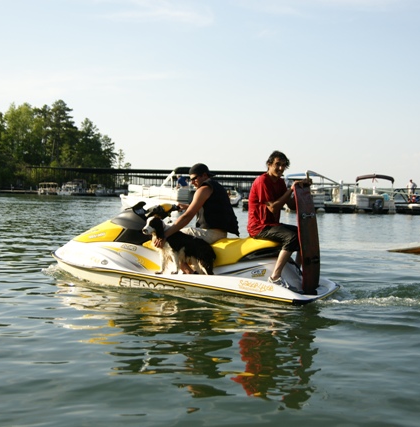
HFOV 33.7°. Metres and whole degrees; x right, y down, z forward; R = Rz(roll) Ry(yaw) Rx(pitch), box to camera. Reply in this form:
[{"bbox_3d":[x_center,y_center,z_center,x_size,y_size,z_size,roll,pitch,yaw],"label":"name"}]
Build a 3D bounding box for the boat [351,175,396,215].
[{"bbox_3d":[10.100,-1.170,43.000,2.450,2.450,6.300,1,2,8],"label":"boat"}]

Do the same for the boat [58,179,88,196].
[{"bbox_3d":[-22.700,-4.150,114.000,2.700,3.100,6.200,2,2,27],"label":"boat"}]

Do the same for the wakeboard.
[{"bbox_3d":[0.935,0.205,6.620,0.100,1.150,0.390,-4,-1,29],"label":"wakeboard"}]

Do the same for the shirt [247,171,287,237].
[{"bbox_3d":[0.565,-0.088,6.920,0.350,0.650,0.470,2,2,31],"label":"shirt"}]

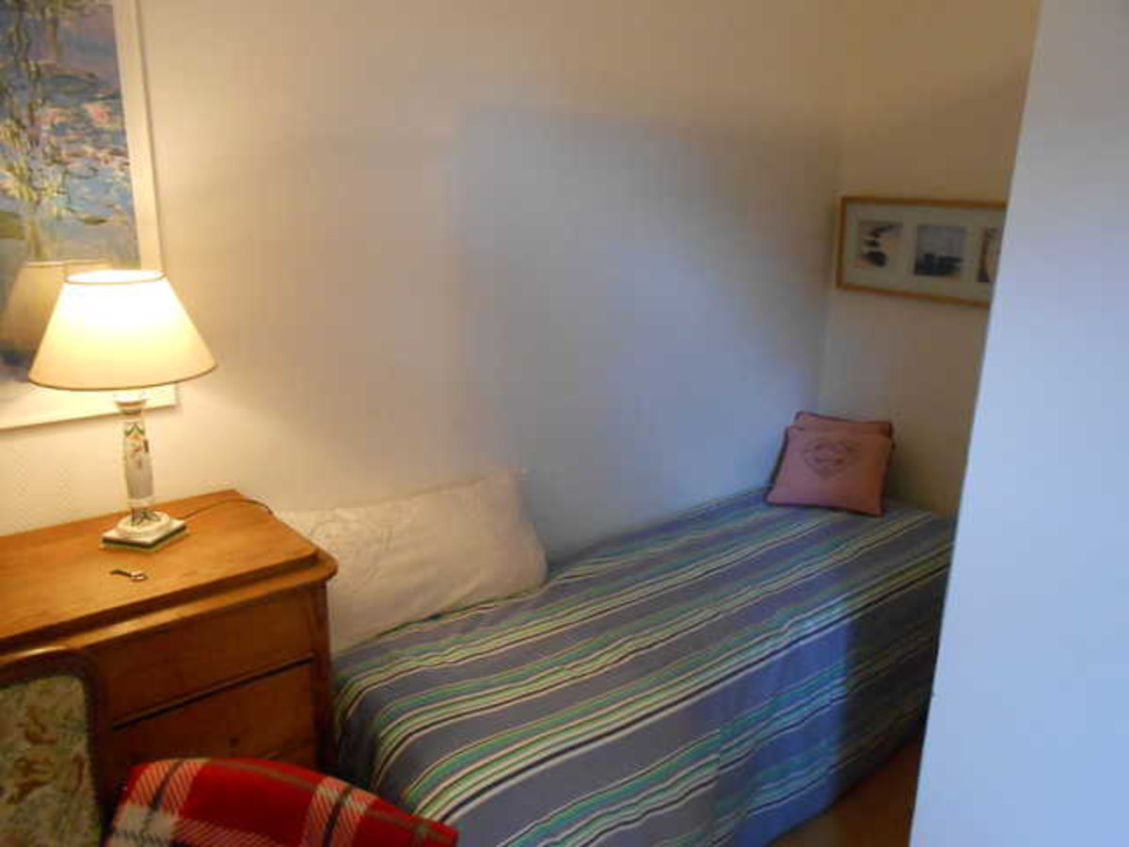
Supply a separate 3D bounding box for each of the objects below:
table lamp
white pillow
[{"bbox_3d":[-0.742,-0.023,1.451,0.283,0.470,0.283,4,16,11],"label":"table lamp"},{"bbox_3d":[-0.345,0.325,2.041,0.697,0.323,0.131,-11,7,-39],"label":"white pillow"}]

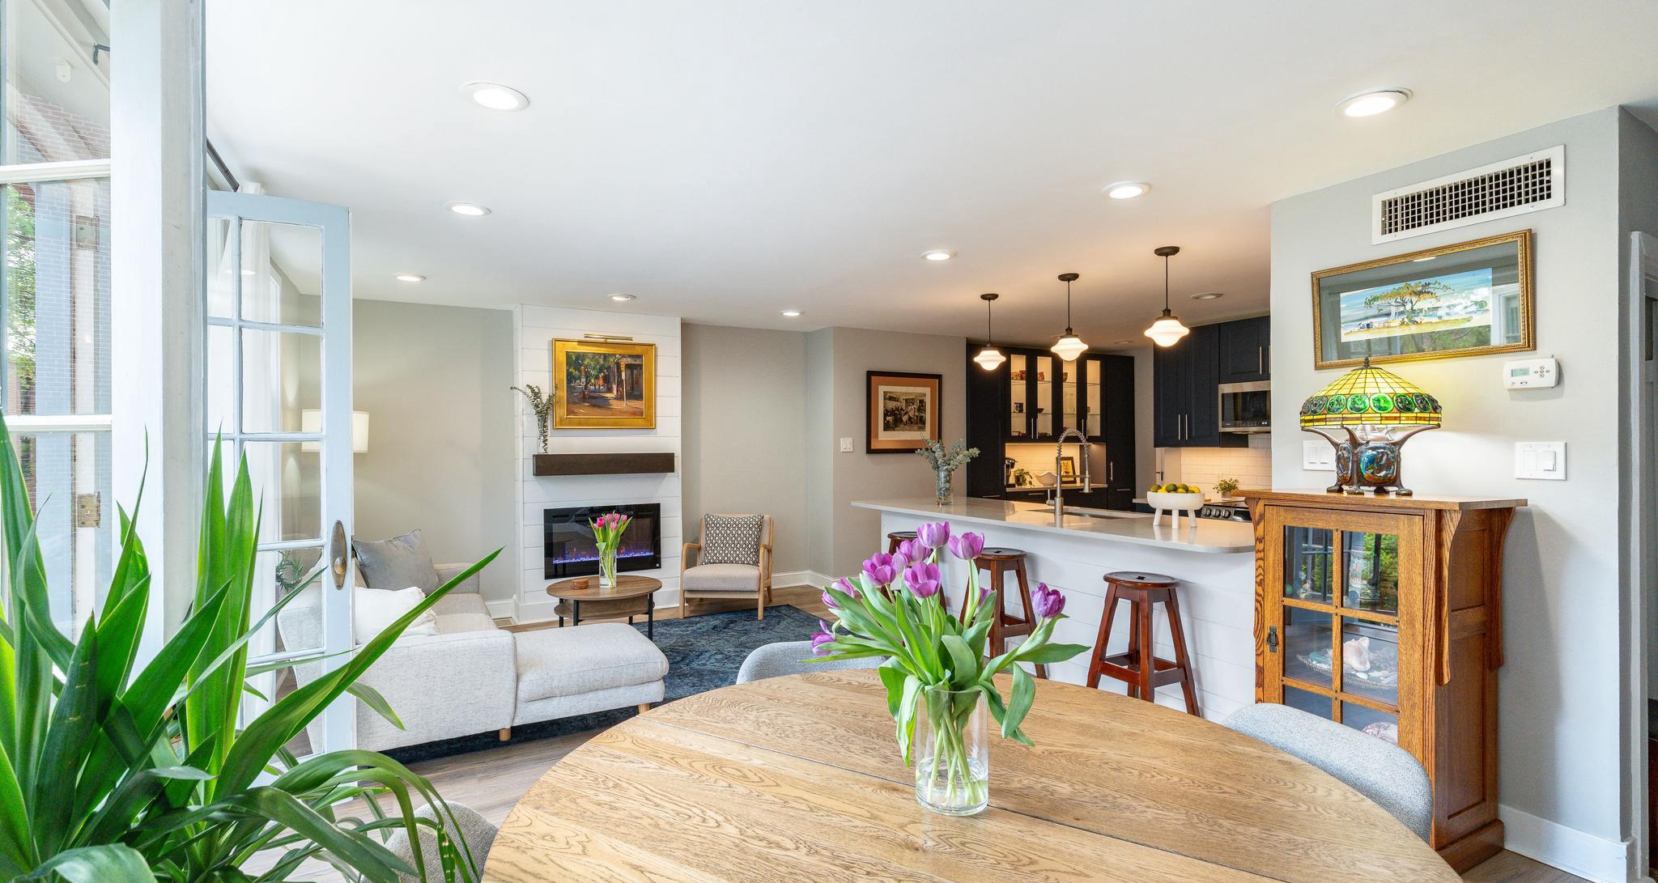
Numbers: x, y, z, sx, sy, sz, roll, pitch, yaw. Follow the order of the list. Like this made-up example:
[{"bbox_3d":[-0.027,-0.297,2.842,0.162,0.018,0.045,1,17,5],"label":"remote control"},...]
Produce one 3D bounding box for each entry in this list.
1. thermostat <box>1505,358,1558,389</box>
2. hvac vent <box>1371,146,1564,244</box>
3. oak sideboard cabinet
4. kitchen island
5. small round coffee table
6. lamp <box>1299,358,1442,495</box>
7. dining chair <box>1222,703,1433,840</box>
[{"bbox_3d":[2.300,-0.222,2.418,0.033,0.098,0.124,0,0,-30],"label":"thermostat"},{"bbox_3d":[2.216,-0.852,2.591,0.025,0.195,0.540,0,0,-30],"label":"hvac vent"},{"bbox_3d":[1.943,0.792,2.648,0.485,1.192,0.720,0,0,-29],"label":"oak sideboard cabinet"},{"bbox_3d":[1.417,0.928,4.723,1.080,0.920,2.950,0,0,-29],"label":"kitchen island"},{"bbox_3d":[-1.482,1.177,4.871,0.755,0.440,0.755,0,0,0],"label":"small round coffee table"},{"bbox_3d":[1.949,-0.057,2.649,0.415,0.500,0.415,0,0,-30],"label":"lamp"},{"bbox_3d":[0.835,1.013,1.510,0.560,0.800,0.510,0,0,-21],"label":"dining chair"}]

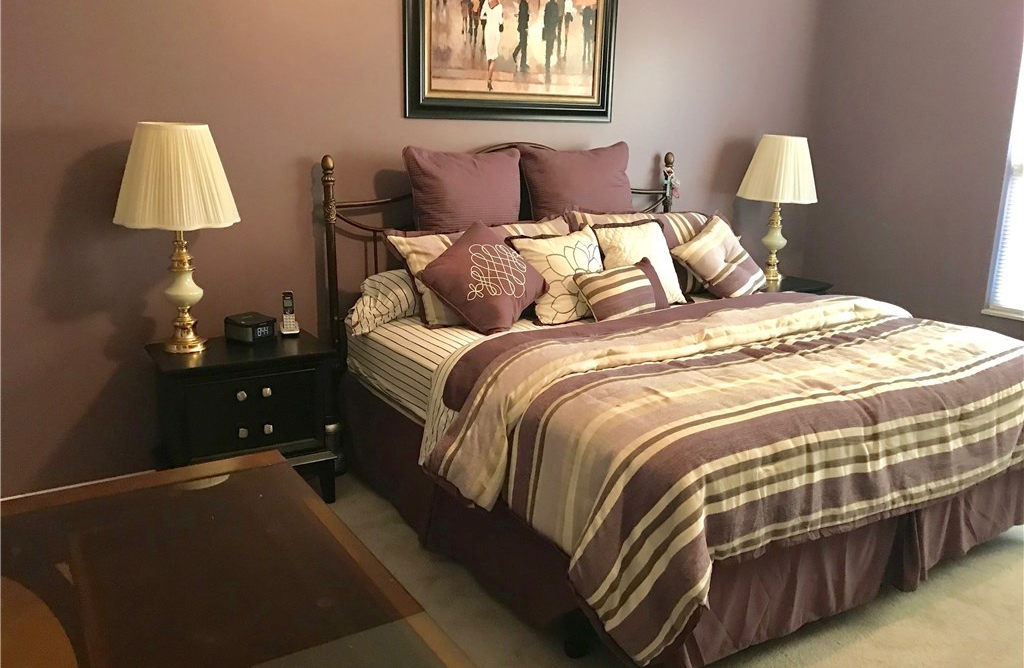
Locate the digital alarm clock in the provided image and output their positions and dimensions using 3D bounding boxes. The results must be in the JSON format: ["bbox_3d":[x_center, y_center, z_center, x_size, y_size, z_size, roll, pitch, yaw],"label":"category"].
[{"bbox_3d":[-1.145,-0.024,3.645,0.155,0.092,0.140,9,16,32],"label":"digital alarm clock"}]

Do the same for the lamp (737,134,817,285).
[{"bbox_3d":[1.702,-0.803,5.293,0.475,0.915,0.475,-7,16,-31],"label":"lamp"}]

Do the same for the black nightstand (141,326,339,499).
[{"bbox_3d":[-1.153,0.388,3.560,0.685,0.671,0.485,-7,16,-31],"label":"black nightstand"}]

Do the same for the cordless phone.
[{"bbox_3d":[-1.005,-0.096,3.764,0.080,0.180,0.090,-8,16,-33],"label":"cordless phone"}]

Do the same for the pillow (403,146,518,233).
[{"bbox_3d":[-0.203,-0.514,3.819,0.620,0.650,0.190,-7,4,-31],"label":"pillow"}]

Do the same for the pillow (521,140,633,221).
[{"bbox_3d":[0.325,-0.598,4.133,0.650,0.660,0.190,-7,4,-31],"label":"pillow"}]

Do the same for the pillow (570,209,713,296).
[{"bbox_3d":[0.675,-0.392,4.152,0.920,0.460,0.190,-7,-10,-31],"label":"pillow"}]

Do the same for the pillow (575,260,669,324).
[{"bbox_3d":[0.493,-0.205,3.744,0.440,0.280,0.130,-12,-18,-35],"label":"pillow"}]

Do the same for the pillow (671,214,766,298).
[{"bbox_3d":[1.057,-0.385,4.250,0.420,0.420,0.150,-33,-5,-32],"label":"pillow"}]

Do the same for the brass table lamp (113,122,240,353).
[{"bbox_3d":[-1.357,-0.385,3.374,0.475,0.915,0.475,-7,16,-31],"label":"brass table lamp"}]

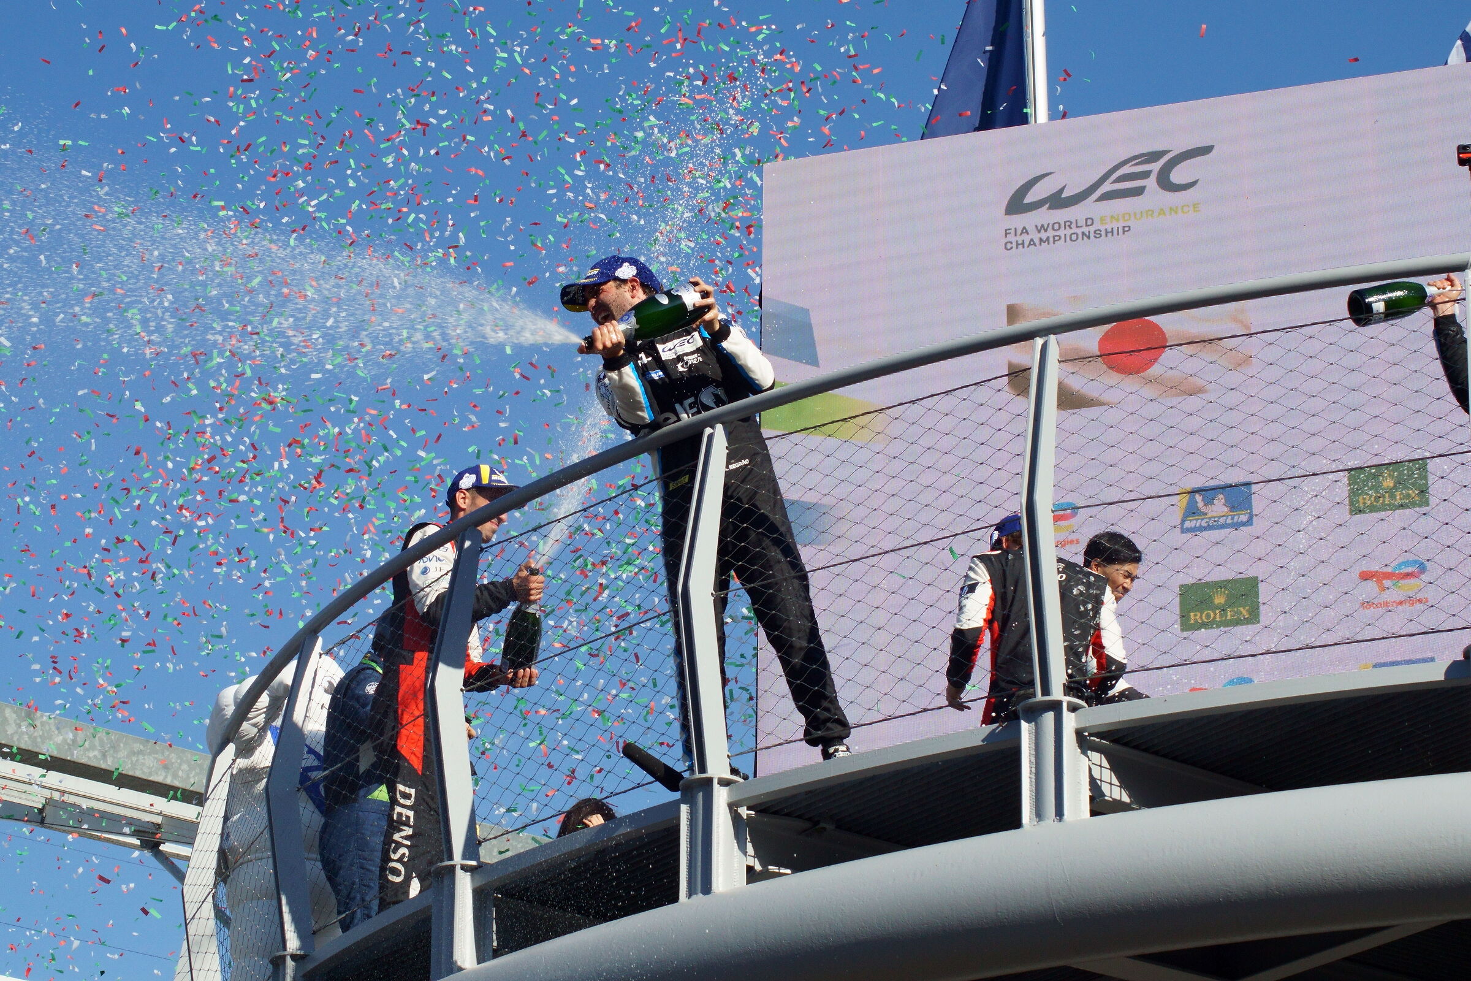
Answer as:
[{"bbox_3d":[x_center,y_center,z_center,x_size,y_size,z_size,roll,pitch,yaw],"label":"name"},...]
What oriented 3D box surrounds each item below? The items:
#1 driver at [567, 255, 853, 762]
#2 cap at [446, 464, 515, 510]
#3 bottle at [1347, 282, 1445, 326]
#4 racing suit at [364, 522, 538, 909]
[{"bbox_3d":[-0.079,0.093,12.294,0.828,1.717,0.540,-4,-23,10],"label":"driver"},{"bbox_3d":[-0.822,-0.009,14.103,0.270,0.145,0.180,-5,-23,14],"label":"cap"},{"bbox_3d":[2.086,-0.593,13.300,0.370,0.111,0.111,-12,-18,-19],"label":"bottle"},{"bbox_3d":[-0.906,0.766,13.810,0.517,1.486,0.520,-3,-23,8],"label":"racing suit"}]

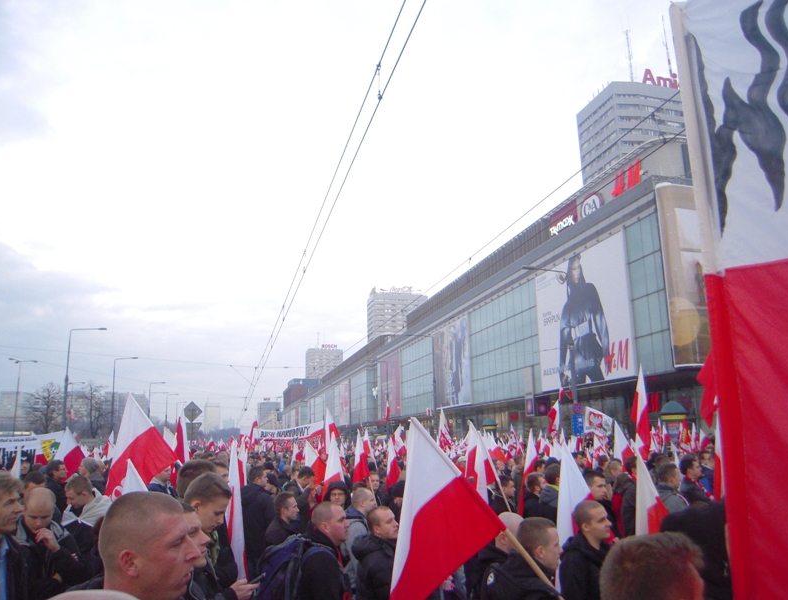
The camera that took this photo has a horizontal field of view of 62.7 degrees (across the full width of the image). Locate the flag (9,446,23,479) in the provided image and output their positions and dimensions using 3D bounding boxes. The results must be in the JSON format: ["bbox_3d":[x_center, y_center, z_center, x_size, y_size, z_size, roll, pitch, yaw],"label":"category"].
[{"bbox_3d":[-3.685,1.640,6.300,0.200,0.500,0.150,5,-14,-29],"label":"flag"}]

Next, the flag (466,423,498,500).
[{"bbox_3d":[0.926,1.739,6.925,0.370,0.900,0.280,-2,-12,7],"label":"flag"}]

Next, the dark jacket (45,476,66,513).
[{"bbox_3d":[-3.923,2.347,7.500,0.320,0.700,0.500,4,-13,-25],"label":"dark jacket"}]

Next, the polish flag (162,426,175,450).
[{"bbox_3d":[-4.182,2.568,12.000,0.350,0.650,0.200,3,-13,-19],"label":"polish flag"}]

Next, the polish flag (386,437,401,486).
[{"bbox_3d":[-0.008,2.637,10.500,0.300,0.880,0.200,-1,-12,0],"label":"polish flag"}]

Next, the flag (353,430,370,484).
[{"bbox_3d":[-0.414,2.008,8.249,0.240,0.720,0.220,0,-12,-3],"label":"flag"}]

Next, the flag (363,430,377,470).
[{"bbox_3d":[-0.398,2.445,10.512,0.240,0.680,0.220,-1,-12,-2],"label":"flag"}]

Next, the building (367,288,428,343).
[{"bbox_3d":[2.091,36.001,350.669,30.000,80.000,16.000,2,-12,-13],"label":"building"}]

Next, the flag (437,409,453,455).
[{"bbox_3d":[1.327,3.455,17.000,0.420,1.200,0.220,-2,-12,4],"label":"flag"}]

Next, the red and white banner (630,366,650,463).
[{"bbox_3d":[4.190,1.912,11.000,0.400,1.600,0.250,-6,-13,20],"label":"red and white banner"}]

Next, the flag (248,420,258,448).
[{"bbox_3d":[-5.645,5.404,26.000,0.420,1.150,0.200,1,-12,-12],"label":"flag"}]

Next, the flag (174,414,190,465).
[{"bbox_3d":[-2.371,1.609,7.255,0.240,0.920,0.250,3,-12,-18],"label":"flag"}]

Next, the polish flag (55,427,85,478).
[{"bbox_3d":[-4.506,2.163,9.000,0.440,0.760,0.250,5,-13,-26],"label":"polish flag"}]

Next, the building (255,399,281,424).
[{"bbox_3d":[-148.056,146.100,769.417,26.000,46.200,30.000,2,-12,-14],"label":"building"}]

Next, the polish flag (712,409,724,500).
[{"bbox_3d":[2.906,1.393,5.760,0.280,0.920,0.250,-7,-13,25],"label":"polish flag"}]

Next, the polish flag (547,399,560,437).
[{"bbox_3d":[3.299,2.451,13.383,0.320,0.780,0.260,-4,-12,13],"label":"polish flag"}]

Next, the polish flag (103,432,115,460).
[{"bbox_3d":[-7.059,3.610,16.000,0.330,0.750,0.250,4,-13,-23],"label":"polish flag"}]

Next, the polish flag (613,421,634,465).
[{"bbox_3d":[2.949,1.865,8.296,0.310,0.740,0.250,-5,-12,18],"label":"polish flag"}]

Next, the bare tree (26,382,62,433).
[{"bbox_3d":[-34.249,11.612,63.412,4.700,8.700,4.500,5,-13,-28],"label":"bare tree"}]

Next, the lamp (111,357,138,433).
[{"bbox_3d":[-28.883,11.823,69.123,2.700,11.300,0.350,2,-12,-14],"label":"lamp"}]

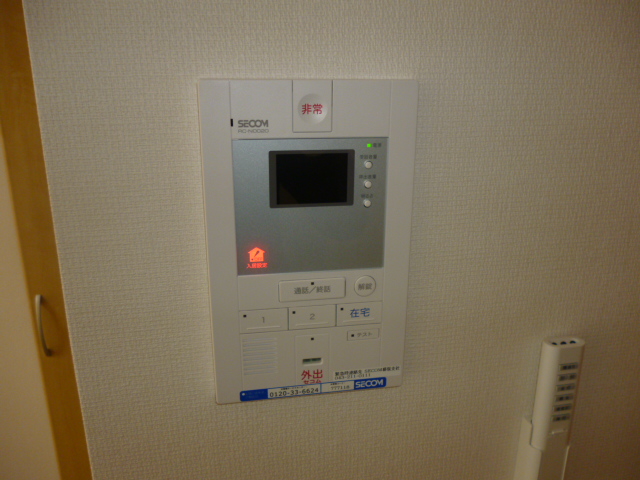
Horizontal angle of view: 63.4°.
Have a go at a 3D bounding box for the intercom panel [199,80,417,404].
[{"bbox_3d":[-0.009,0.006,0.459,0.175,0.282,0.025,-2,16,-9],"label":"intercom panel"}]

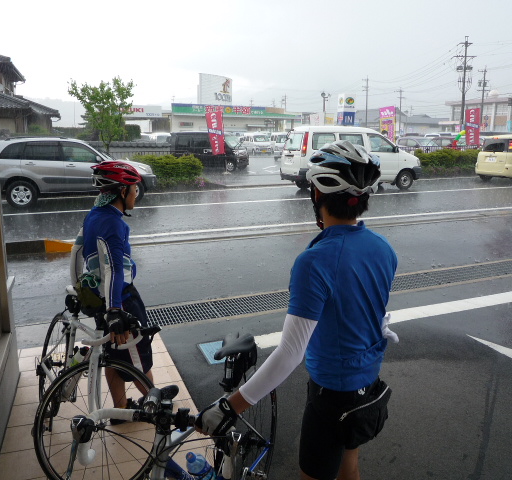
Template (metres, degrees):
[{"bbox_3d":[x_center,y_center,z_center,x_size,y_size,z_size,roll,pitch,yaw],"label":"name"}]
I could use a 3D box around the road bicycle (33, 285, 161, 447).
[{"bbox_3d":[-1.000,0.715,2.650,0.570,0.910,1.420,2,9,-35],"label":"road bicycle"}]

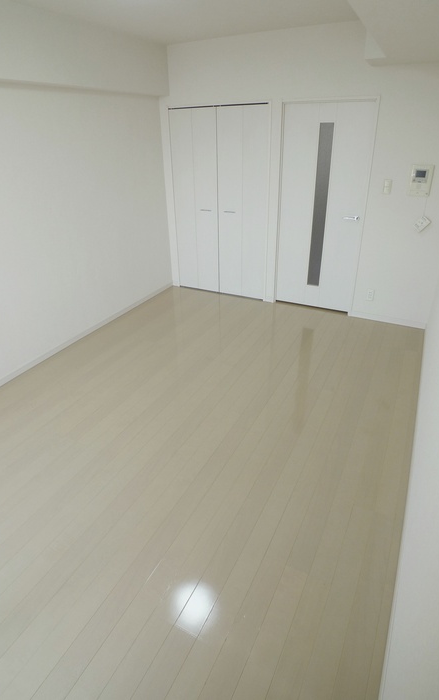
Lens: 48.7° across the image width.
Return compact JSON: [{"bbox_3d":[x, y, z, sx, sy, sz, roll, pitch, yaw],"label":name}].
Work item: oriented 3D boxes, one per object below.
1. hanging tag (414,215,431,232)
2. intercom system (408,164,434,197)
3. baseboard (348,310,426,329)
[{"bbox_3d":[1.761,-1.091,4.215,0.086,0.122,0.012,43,36,2],"label":"hanging tag"},{"bbox_3d":[1.693,-1.415,4.073,0.173,0.247,0.032,11,29,22],"label":"intercom system"},{"bbox_3d":[1.622,-0.289,4.705,0.715,0.065,0.013,11,29,22],"label":"baseboard"}]

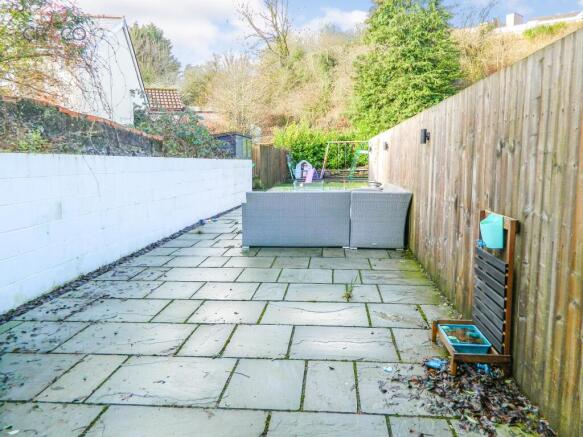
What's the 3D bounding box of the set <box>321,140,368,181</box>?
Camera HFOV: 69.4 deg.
[{"bbox_3d":[2.906,-2.895,21.035,2.900,1.900,1.400,0,8,5],"label":"set"}]

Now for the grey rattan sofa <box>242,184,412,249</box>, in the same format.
[{"bbox_3d":[0.599,-0.098,7.362,2.530,0.840,2.150,0,8,5],"label":"grey rattan sofa"}]

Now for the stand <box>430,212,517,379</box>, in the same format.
[{"bbox_3d":[1.210,0.470,2.847,0.370,0.985,0.515,0,8,5],"label":"stand"}]

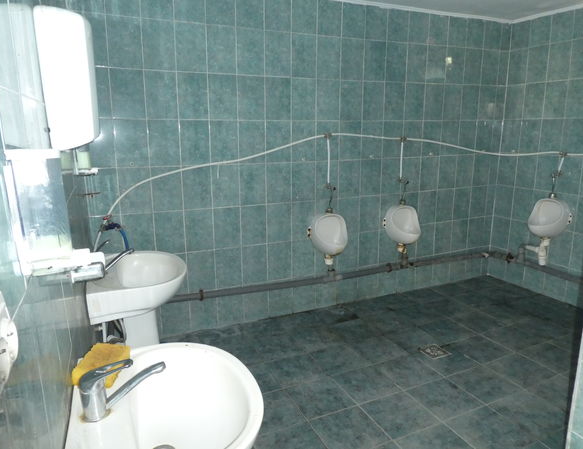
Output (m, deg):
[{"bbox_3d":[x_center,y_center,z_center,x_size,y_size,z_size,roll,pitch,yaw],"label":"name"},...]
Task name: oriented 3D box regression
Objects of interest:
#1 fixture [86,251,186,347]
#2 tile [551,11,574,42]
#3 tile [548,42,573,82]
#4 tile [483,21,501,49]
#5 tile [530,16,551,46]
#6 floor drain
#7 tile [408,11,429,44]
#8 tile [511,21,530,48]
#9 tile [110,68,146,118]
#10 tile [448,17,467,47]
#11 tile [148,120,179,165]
[{"bbox_3d":[-0.749,0.600,2.114,0.450,0.780,0.570,-6,14,-22],"label":"fixture"},{"bbox_3d":[2.158,-1.567,3.305,0.010,0.220,0.200,-6,14,-22],"label":"tile"},{"bbox_3d":[2.127,-1.288,3.276,0.010,0.295,0.198,-5,13,-20],"label":"tile"},{"bbox_3d":[1.738,-1.625,3.579,0.198,0.235,0.010,-6,14,-23],"label":"tile"},{"bbox_3d":[2.057,-1.577,3.409,0.010,0.206,0.200,-5,13,-19],"label":"tile"},{"bbox_3d":[0.957,0.851,2.769,0.144,0.010,0.144,-6,14,-23],"label":"floor drain"},{"bbox_3d":[1.015,-1.565,3.303,0.200,0.250,0.010,-6,13,-22],"label":"tile"},{"bbox_3d":[1.986,-1.627,3.578,0.010,0.235,0.185,-5,13,-20],"label":"tile"},{"bbox_3d":[-1.017,-0.805,2.588,0.200,0.300,0.010,-6,13,-22],"label":"tile"},{"bbox_3d":[1.377,-1.590,3.443,0.200,0.228,0.010,-6,13,-22],"label":"tile"},{"bbox_3d":[-0.827,-0.528,2.712,0.198,0.297,0.010,-6,14,-22],"label":"tile"}]

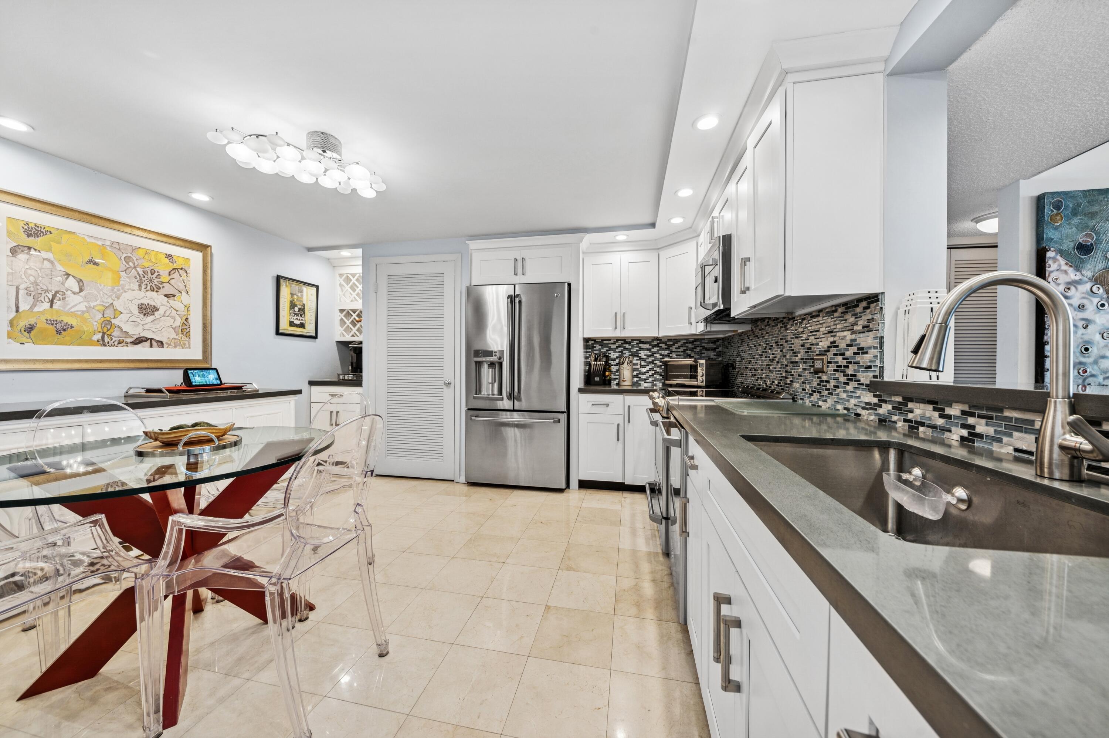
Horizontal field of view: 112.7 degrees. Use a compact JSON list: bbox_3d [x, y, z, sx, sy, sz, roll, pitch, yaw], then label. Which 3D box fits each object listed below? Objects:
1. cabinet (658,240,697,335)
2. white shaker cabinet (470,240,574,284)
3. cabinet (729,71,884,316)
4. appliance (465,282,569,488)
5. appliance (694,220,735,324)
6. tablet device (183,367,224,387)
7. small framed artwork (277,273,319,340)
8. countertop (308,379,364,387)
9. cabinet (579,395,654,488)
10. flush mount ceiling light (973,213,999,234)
[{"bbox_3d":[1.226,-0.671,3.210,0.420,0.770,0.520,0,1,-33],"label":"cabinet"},{"bbox_3d":[-0.225,-0.919,3.538,0.960,0.360,0.600,0,1,12],"label":"white shaker cabinet"},{"bbox_3d":[1.045,-0.653,1.637,0.330,0.765,0.680,0,1,12],"label":"cabinet"},{"bbox_3d":[-0.275,0.146,3.495,0.910,1.775,0.760,0,1,12],"label":"appliance"},{"bbox_3d":[1.156,-0.535,2.358,0.400,0.420,0.765,0,1,12],"label":"appliance"},{"bbox_3d":[-2.449,0.058,2.575,0.092,0.127,0.193,1,1,17],"label":"tablet device"},{"bbox_3d":[-2.516,-0.589,3.633,0.030,0.557,0.460,0,1,12],"label":"small framed artwork"},{"bbox_3d":[-2.139,0.147,4.018,0.630,0.045,0.640,1,1,12],"label":"countertop"},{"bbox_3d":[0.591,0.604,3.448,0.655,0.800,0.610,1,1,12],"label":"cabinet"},{"bbox_3d":[3.849,-1.258,3.201,0.320,0.120,0.320,1,1,12],"label":"flush mount ceiling light"}]

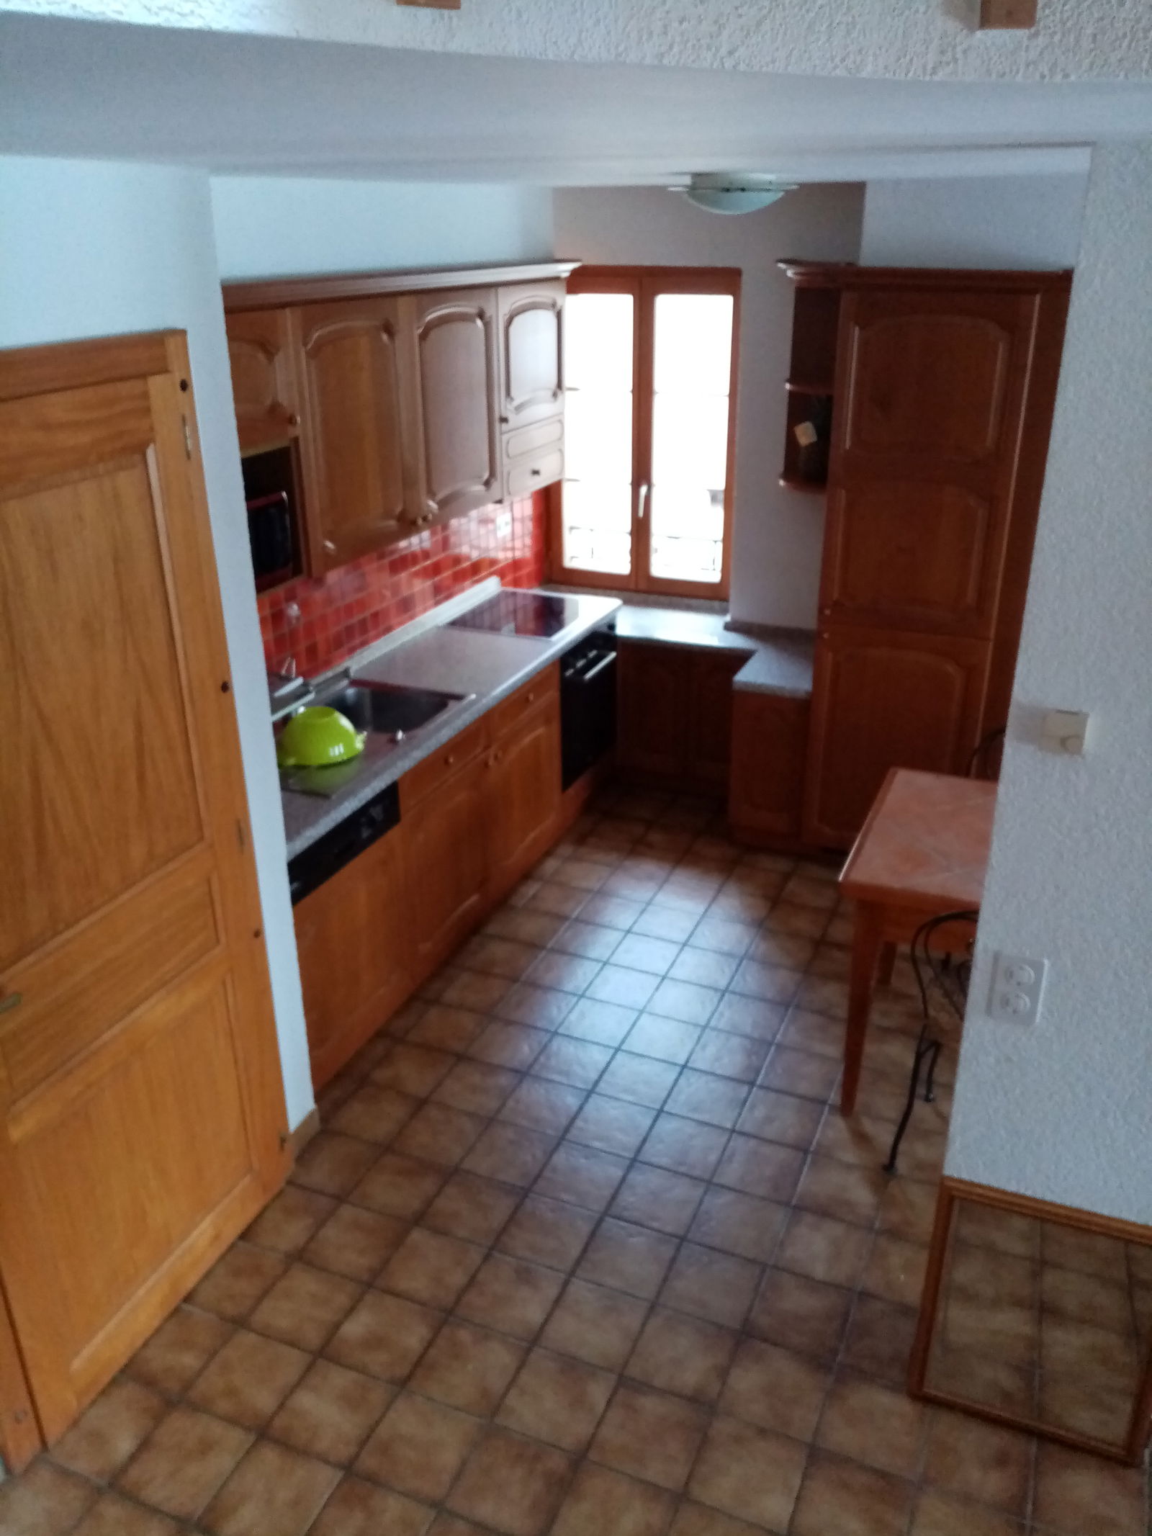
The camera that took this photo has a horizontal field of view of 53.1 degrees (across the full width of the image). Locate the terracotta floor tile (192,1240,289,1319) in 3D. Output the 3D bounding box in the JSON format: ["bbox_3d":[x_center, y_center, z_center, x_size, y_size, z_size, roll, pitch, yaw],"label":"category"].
[{"bbox_3d":[-0.796,1.210,2.726,0.195,0.014,0.195,9,26,22],"label":"terracotta floor tile"}]

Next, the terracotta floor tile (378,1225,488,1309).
[{"bbox_3d":[-0.352,1.224,2.828,0.197,0.010,0.197,9,26,22],"label":"terracotta floor tile"}]

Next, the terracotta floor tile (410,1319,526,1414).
[{"bbox_3d":[-0.232,1.300,2.507,0.195,0.014,0.195,9,26,22],"label":"terracotta floor tile"}]

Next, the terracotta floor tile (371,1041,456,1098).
[{"bbox_3d":[-0.492,0.920,3.522,0.197,0.010,0.197,9,26,22],"label":"terracotta floor tile"}]

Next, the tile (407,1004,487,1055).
[{"bbox_3d":[-0.398,0.820,3.606,0.199,0.012,0.199,10,26,21],"label":"tile"}]

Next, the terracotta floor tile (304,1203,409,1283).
[{"bbox_3d":[-0.535,1.165,2.823,0.195,0.014,0.195,9,26,22],"label":"terracotta floor tile"}]

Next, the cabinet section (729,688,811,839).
[{"bbox_3d":[0.763,-0.018,4.569,0.295,0.576,0.022,9,26,22],"label":"cabinet section"}]

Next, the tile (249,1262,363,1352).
[{"bbox_3d":[-0.635,1.272,2.725,0.197,0.010,0.197,9,26,22],"label":"tile"}]

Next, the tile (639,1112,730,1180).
[{"bbox_3d":[0.299,1.050,3.207,0.197,0.010,0.197,9,26,22],"label":"tile"}]

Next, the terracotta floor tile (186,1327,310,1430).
[{"bbox_3d":[-0.722,1.350,2.549,0.197,0.010,0.197,9,26,22],"label":"terracotta floor tile"}]

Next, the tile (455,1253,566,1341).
[{"bbox_3d":[-0.153,1.234,2.699,0.196,0.010,0.196,9,26,22],"label":"tile"}]

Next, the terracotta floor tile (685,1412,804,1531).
[{"bbox_3d":[0.344,1.387,2.264,0.199,0.012,0.199,10,26,21],"label":"terracotta floor tile"}]

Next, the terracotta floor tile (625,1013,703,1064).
[{"bbox_3d":[0.271,0.840,3.551,0.199,0.012,0.199,10,26,21],"label":"terracotta floor tile"}]

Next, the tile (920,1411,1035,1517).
[{"bbox_3d":[0.815,1.383,2.302,0.200,0.010,0.200,9,25,22],"label":"tile"}]

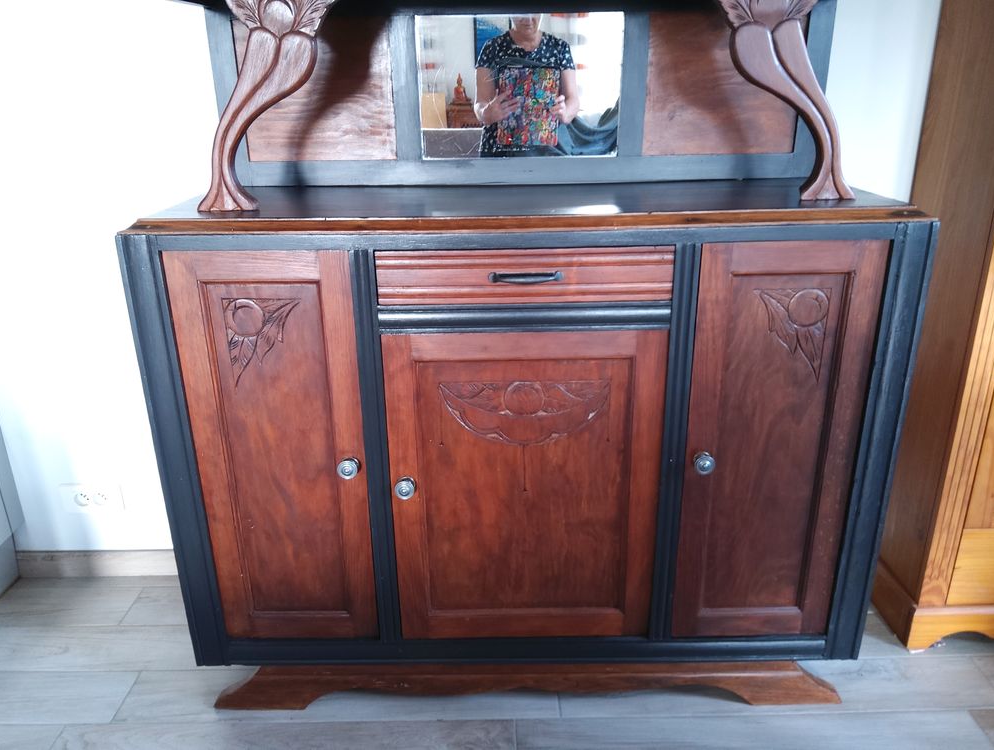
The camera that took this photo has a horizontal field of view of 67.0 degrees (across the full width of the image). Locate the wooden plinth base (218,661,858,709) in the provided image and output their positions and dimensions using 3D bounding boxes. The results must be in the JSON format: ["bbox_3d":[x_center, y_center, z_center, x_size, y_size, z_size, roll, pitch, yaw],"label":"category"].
[{"bbox_3d":[0.059,0.554,1.692,1.271,0.110,0.400,-1,20,1],"label":"wooden plinth base"}]

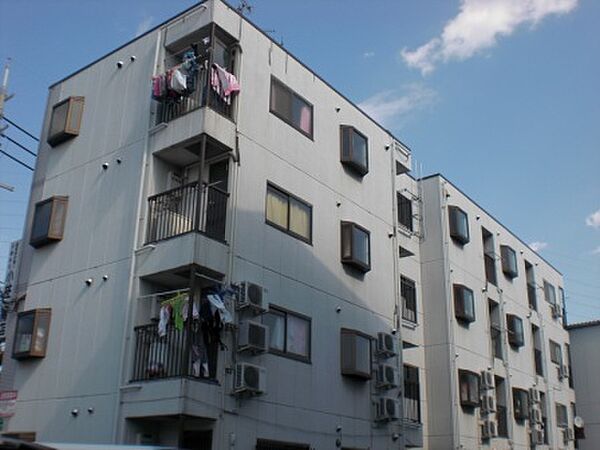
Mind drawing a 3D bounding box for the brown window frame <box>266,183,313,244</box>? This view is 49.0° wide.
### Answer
[{"bbox_3d":[-0.226,-0.257,15.559,0.117,1.060,1.800,-15,-27,34],"label":"brown window frame"}]

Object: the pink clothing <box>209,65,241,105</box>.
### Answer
[{"bbox_3d":[-1.611,-3.104,14.528,0.163,0.780,0.877,-15,-27,34],"label":"pink clothing"}]

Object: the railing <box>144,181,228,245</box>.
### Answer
[{"bbox_3d":[-2.377,-0.085,13.953,1.571,1.128,0.967,-15,-27,35],"label":"railing"}]

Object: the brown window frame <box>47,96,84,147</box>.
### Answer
[{"bbox_3d":[-6.223,-2.761,17.393,1.089,1.157,0.302,-15,-27,35],"label":"brown window frame"}]

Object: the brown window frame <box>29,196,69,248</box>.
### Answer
[{"bbox_3d":[-6.190,-0.078,16.180,1.105,1.170,0.299,-15,-27,34],"label":"brown window frame"}]

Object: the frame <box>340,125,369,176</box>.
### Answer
[{"bbox_3d":[1.598,-2.123,18.690,0.302,1.159,1.145,-15,-27,35],"label":"frame"}]

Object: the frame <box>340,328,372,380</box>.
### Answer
[{"bbox_3d":[1.460,3.240,16.398,0.299,1.118,1.170,-15,-27,34],"label":"frame"}]

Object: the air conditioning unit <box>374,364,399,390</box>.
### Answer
[{"bbox_3d":[2.272,3.918,17.076,0.260,0.496,0.716,-15,-27,34],"label":"air conditioning unit"}]

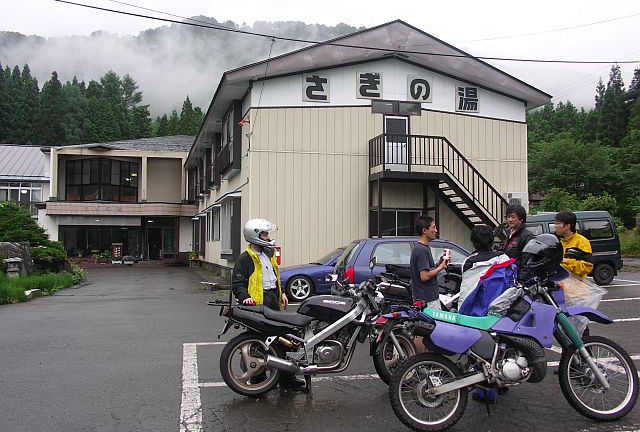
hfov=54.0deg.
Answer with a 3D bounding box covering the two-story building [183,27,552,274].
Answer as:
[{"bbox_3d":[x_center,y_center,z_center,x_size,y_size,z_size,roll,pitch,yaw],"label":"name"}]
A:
[{"bbox_3d":[-0.500,-1.750,34.000,12.200,9.300,25.000,0,-2,-15],"label":"two-story building"}]

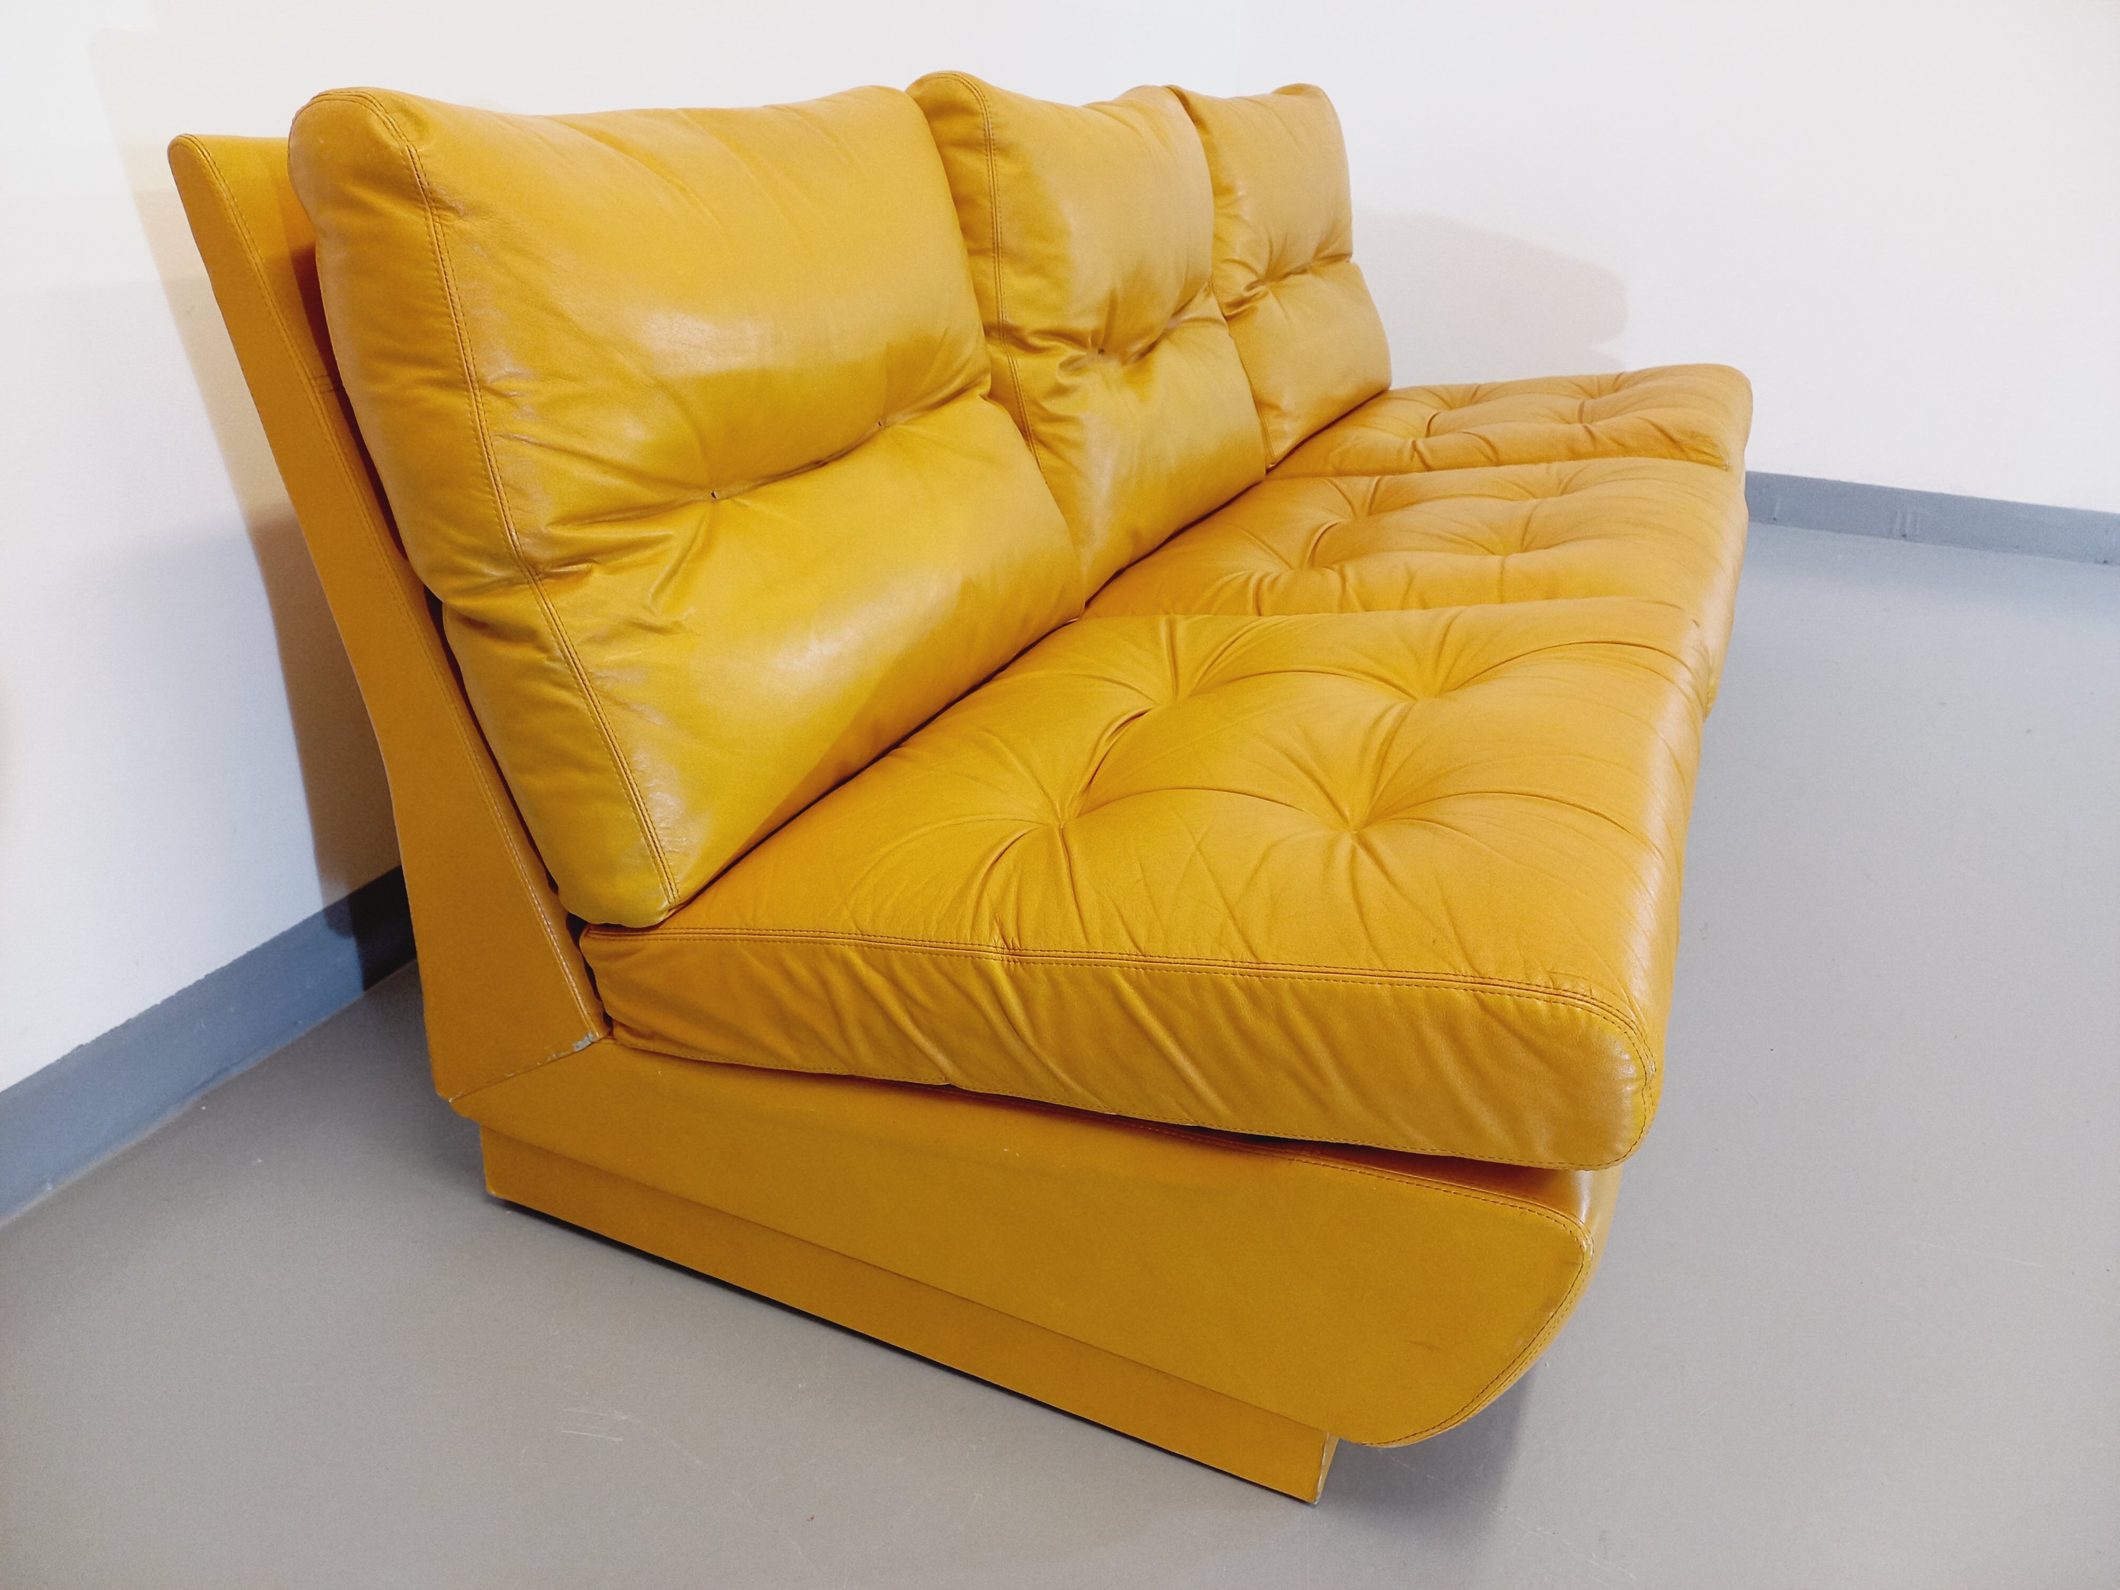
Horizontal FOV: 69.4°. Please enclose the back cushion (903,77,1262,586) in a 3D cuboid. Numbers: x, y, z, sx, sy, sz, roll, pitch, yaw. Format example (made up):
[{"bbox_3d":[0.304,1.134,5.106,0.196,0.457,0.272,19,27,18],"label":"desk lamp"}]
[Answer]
[{"bbox_3d":[0.043,-0.505,1.657,0.134,0.503,0.599,-2,22,28],"label":"back cushion"}]

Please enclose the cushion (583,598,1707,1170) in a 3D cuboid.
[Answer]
[{"bbox_3d":[0.109,0.017,1.126,0.671,0.117,0.612,1,24,26],"label":"cushion"}]

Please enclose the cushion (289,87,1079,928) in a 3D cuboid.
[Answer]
[{"bbox_3d":[-0.212,-0.262,1.152,0.134,0.503,0.608,-2,22,28],"label":"cushion"}]

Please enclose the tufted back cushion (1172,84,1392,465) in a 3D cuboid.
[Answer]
[{"bbox_3d":[0.295,-0.737,2.156,0.134,0.503,0.595,-2,22,28],"label":"tufted back cushion"}]

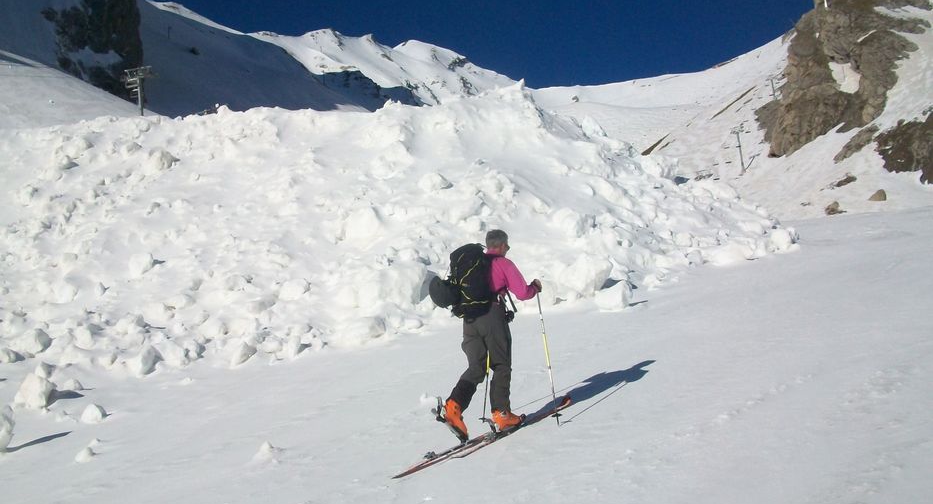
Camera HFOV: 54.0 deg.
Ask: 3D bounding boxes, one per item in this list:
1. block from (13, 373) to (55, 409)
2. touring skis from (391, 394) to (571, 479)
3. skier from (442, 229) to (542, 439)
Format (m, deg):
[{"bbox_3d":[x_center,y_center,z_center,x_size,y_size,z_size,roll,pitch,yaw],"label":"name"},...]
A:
[{"bbox_3d":[-9.082,2.901,19.200,0.860,0.720,0.800,-3,-2,-24],"label":"block"},{"bbox_3d":[0.195,1.534,7.826,0.340,0.120,2.220,-11,0,40],"label":"touring skis"},{"bbox_3d":[0.195,0.695,7.860,0.620,1.780,0.880,-5,-2,39],"label":"skier"}]

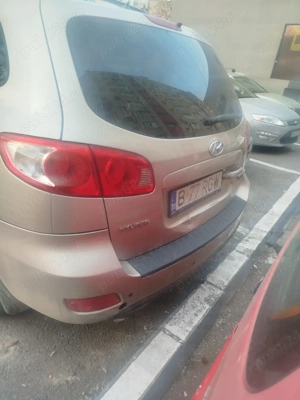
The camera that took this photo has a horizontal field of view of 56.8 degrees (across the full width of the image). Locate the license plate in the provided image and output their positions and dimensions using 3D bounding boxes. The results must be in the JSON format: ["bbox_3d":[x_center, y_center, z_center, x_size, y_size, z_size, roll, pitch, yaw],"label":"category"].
[{"bbox_3d":[0.266,-0.054,1.495,0.024,0.118,0.525,16,26,38],"label":"license plate"}]

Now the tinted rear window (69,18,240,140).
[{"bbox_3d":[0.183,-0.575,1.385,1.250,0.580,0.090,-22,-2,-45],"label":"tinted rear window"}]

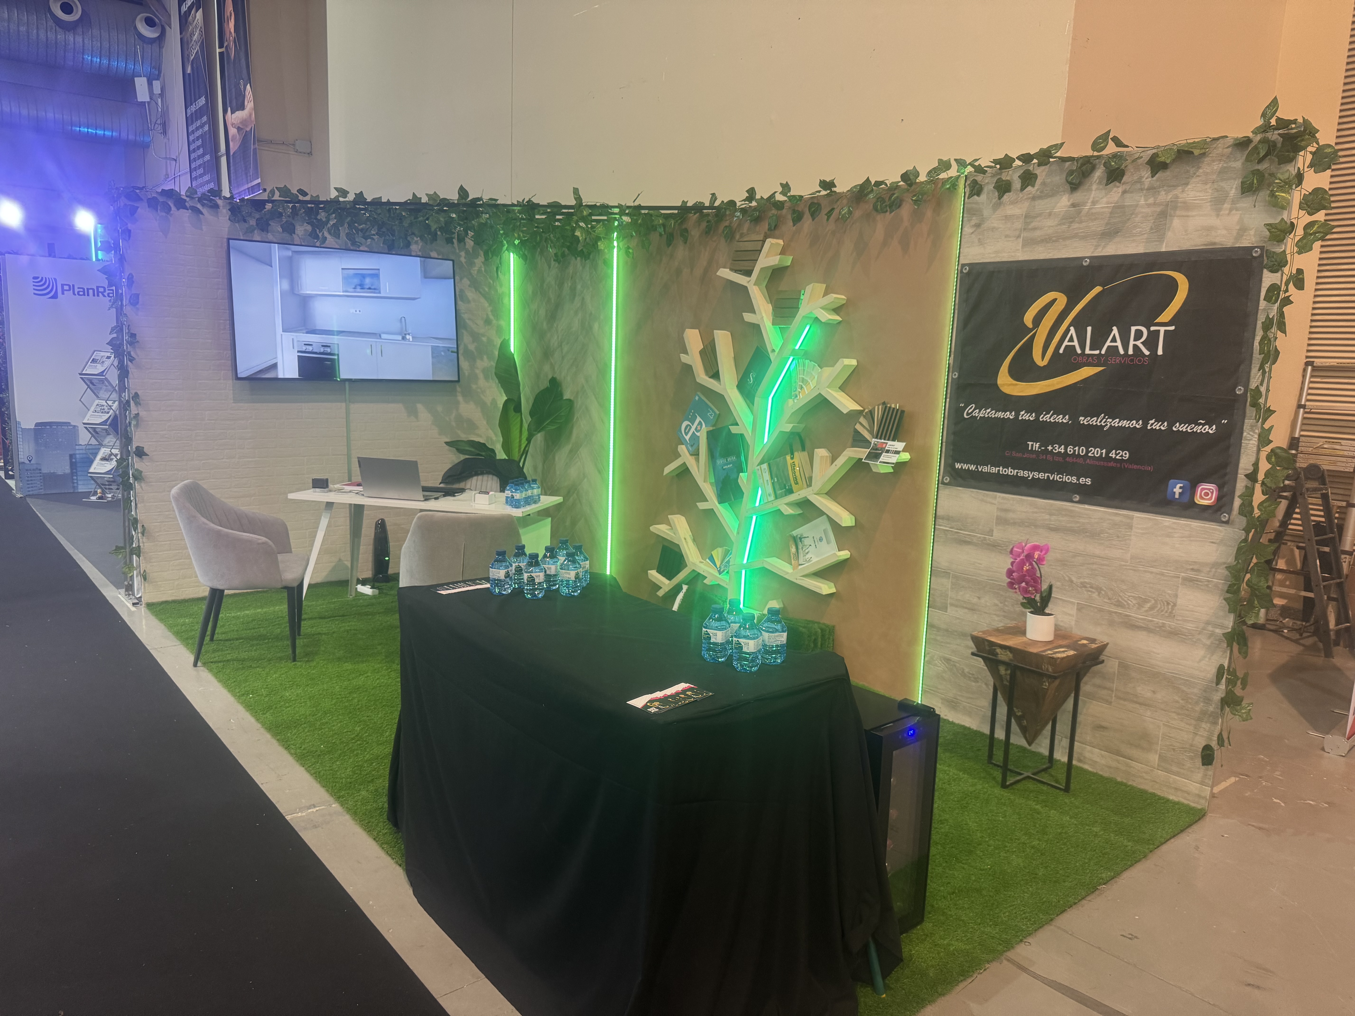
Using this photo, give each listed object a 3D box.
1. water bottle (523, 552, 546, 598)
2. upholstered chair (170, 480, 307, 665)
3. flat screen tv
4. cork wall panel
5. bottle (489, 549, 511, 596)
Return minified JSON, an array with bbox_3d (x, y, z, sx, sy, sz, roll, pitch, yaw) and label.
[{"bbox_3d":[-0.419,0.194,2.763,0.066,0.135,0.066,2,9,0],"label":"water bottle"},{"bbox_3d":[-2.261,0.317,4.908,0.600,0.885,0.580,-1,9,-19],"label":"upholstered chair"},{"bbox_3d":[-2.122,-1.247,6.111,1.452,0.834,0.060,-5,10,-39],"label":"flat screen tv"},{"bbox_3d":[0.424,-0.426,5.231,0.060,2.465,2.430,-6,12,-42],"label":"cork wall panel"},{"bbox_3d":[-0.524,0.185,2.787,0.066,0.135,0.066,2,9,0],"label":"bottle"}]

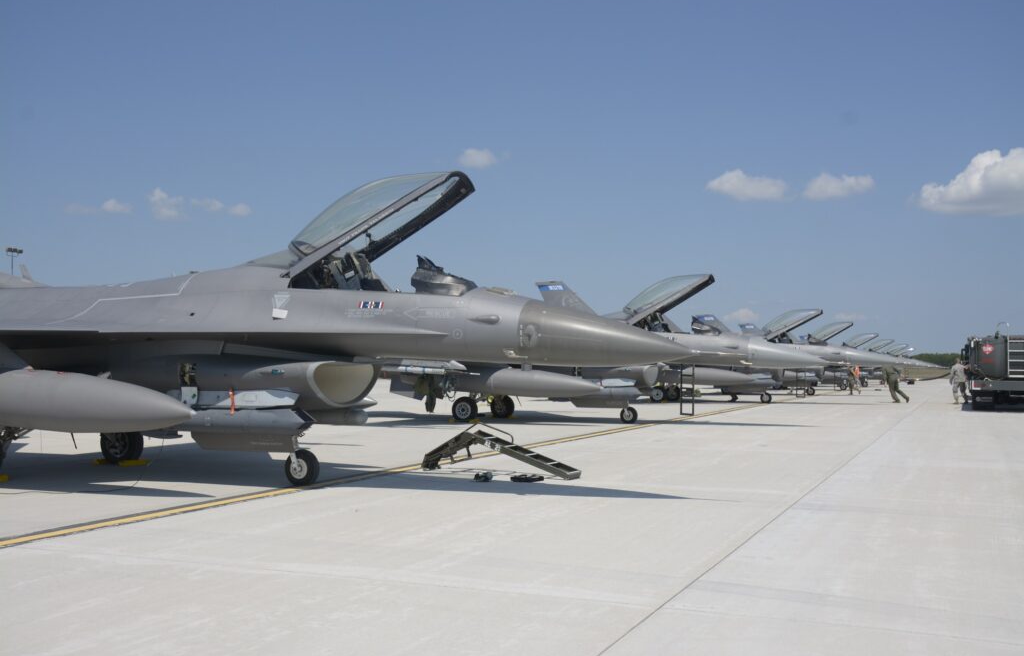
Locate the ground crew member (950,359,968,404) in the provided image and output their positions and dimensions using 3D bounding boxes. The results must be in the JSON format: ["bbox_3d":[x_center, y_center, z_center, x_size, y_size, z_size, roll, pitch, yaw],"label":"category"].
[{"bbox_3d":[17.650,2.112,40.400,0.700,1.780,0.480,-1,-2,20],"label":"ground crew member"}]

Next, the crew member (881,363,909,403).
[{"bbox_3d":[15.284,2.218,40.900,0.680,1.550,0.950,2,-3,-40],"label":"crew member"}]

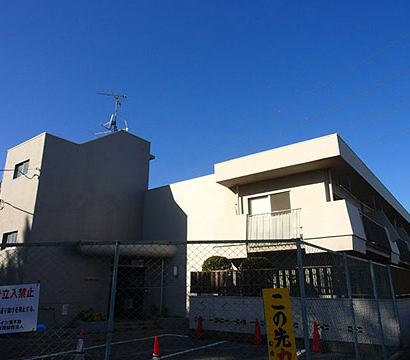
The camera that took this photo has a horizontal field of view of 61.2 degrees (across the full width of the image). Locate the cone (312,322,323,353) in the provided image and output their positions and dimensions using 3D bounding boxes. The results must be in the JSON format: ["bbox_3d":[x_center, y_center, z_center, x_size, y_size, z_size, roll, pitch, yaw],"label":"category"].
[{"bbox_3d":[2.810,3.977,8.803,0.320,0.700,0.320,-5,-18,16],"label":"cone"}]

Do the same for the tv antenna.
[{"bbox_3d":[-4.645,-3.383,17.504,1.450,2.050,0.950,4,-18,-13],"label":"tv antenna"}]

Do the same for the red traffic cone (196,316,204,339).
[{"bbox_3d":[-0.147,4.832,11.403,0.320,0.700,0.320,0,-17,-1],"label":"red traffic cone"}]

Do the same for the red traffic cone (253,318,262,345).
[{"bbox_3d":[1.553,4.443,10.203,0.320,0.700,0.320,-2,-17,8],"label":"red traffic cone"}]

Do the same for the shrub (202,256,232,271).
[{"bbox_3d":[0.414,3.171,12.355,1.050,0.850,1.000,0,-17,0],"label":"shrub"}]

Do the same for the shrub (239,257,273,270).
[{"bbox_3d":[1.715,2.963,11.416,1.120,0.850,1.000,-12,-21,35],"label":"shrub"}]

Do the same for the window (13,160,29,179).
[{"bbox_3d":[-8.679,-0.479,16.425,1.360,0.750,0.150,-12,-21,35],"label":"window"}]

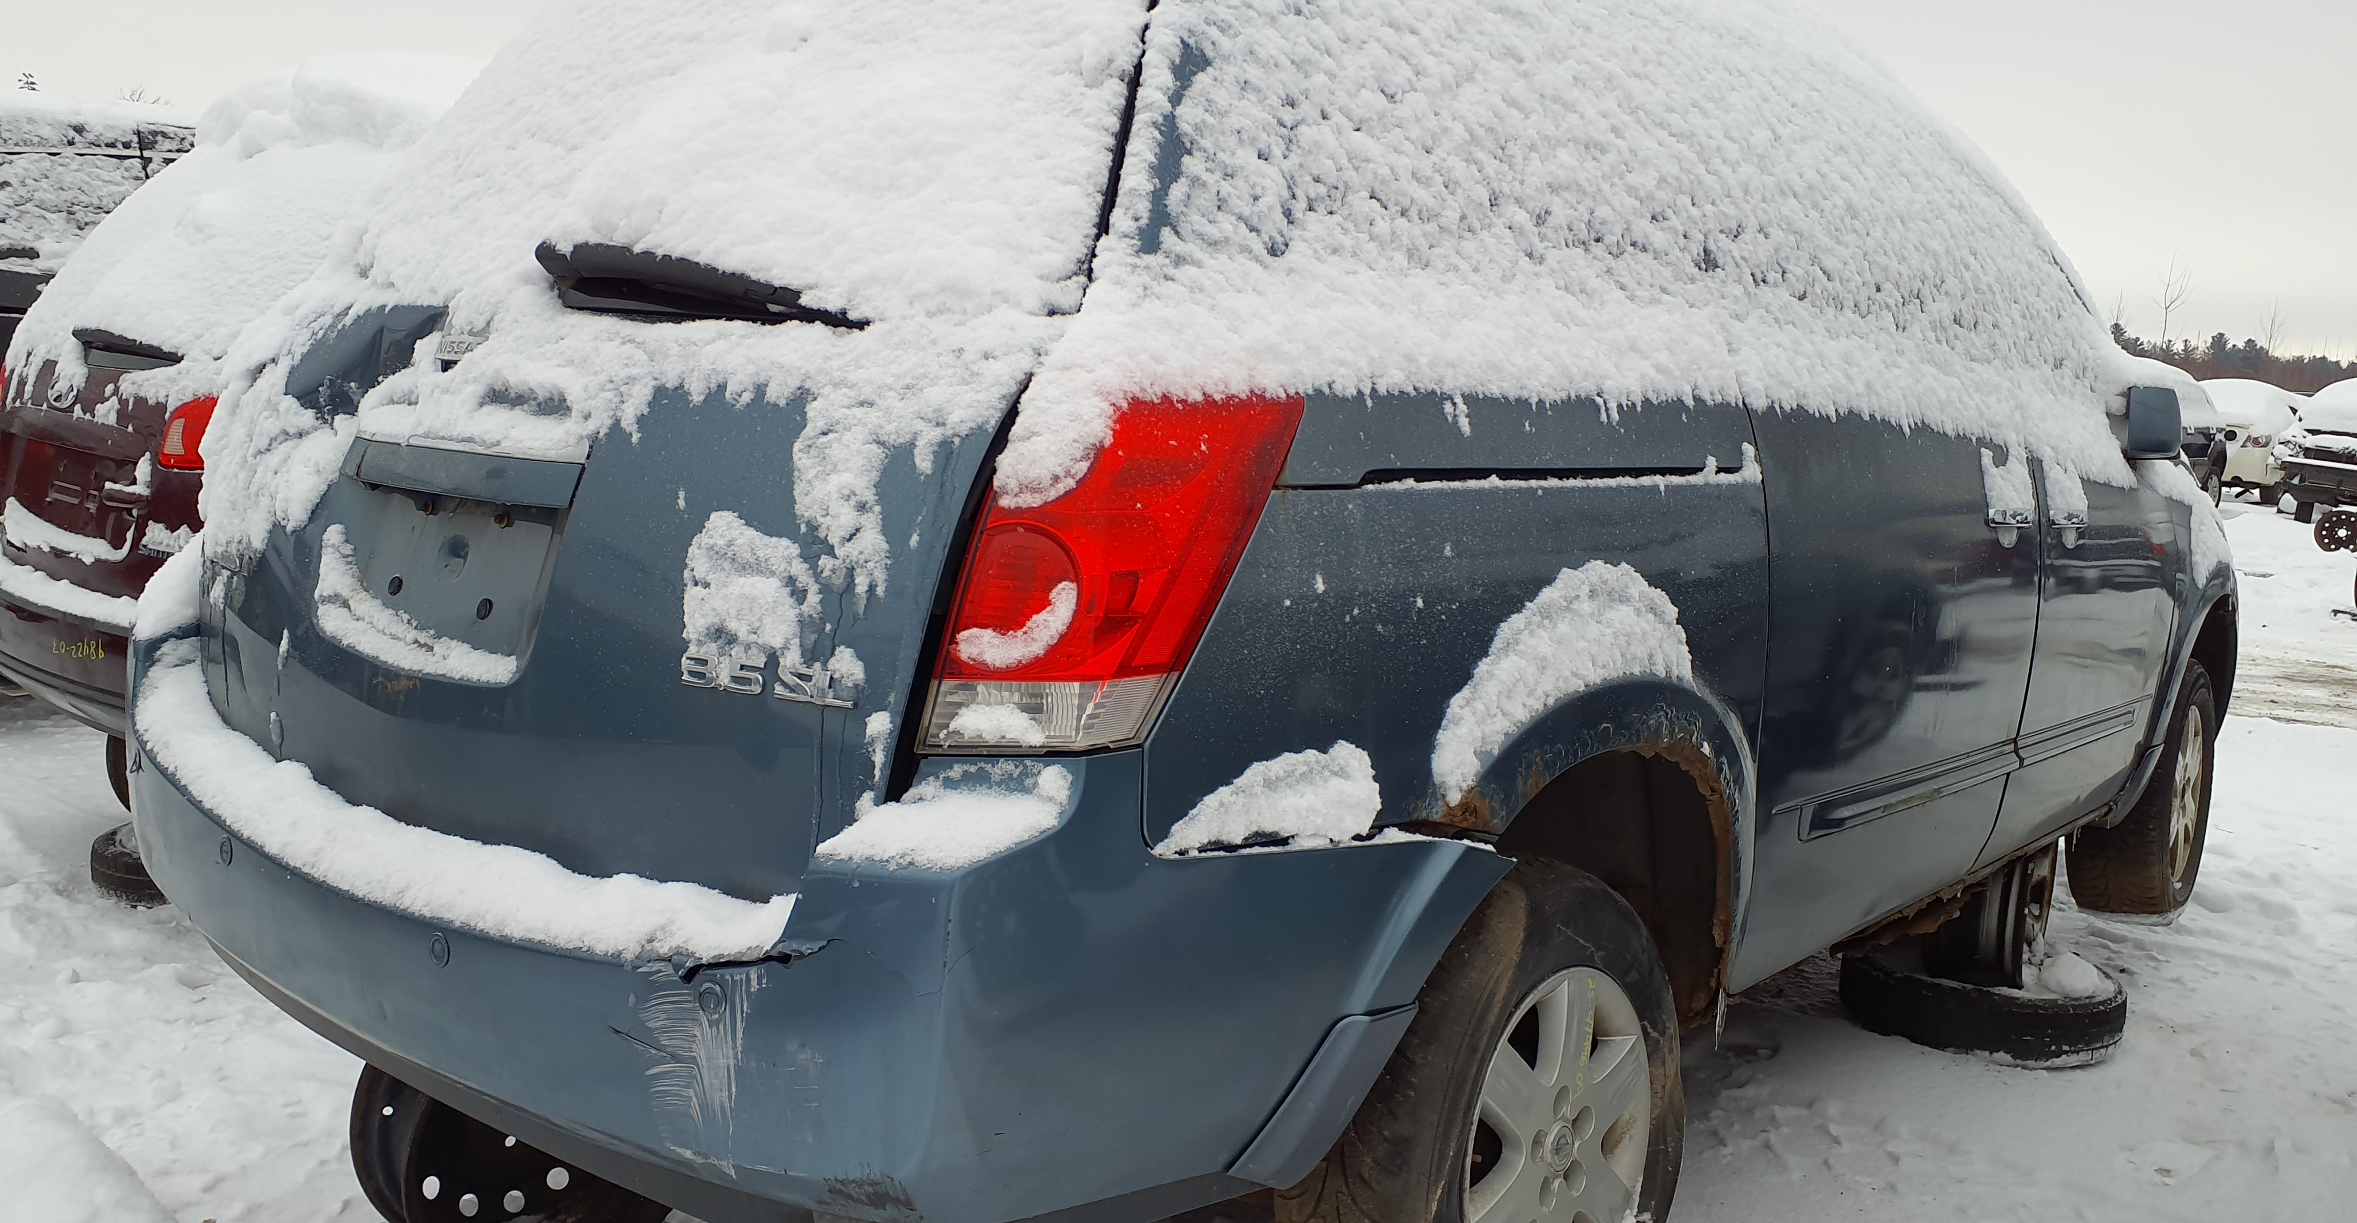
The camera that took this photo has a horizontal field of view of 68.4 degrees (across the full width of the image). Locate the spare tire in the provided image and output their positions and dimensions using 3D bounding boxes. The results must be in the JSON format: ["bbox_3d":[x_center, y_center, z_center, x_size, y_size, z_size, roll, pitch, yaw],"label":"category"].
[{"bbox_3d":[1.710,0.819,3.700,0.556,0.145,0.556,3,7,25],"label":"spare tire"}]

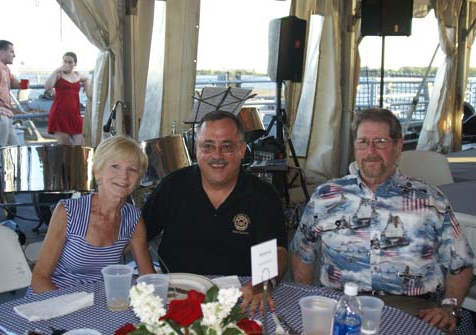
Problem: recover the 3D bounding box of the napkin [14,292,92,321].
[{"bbox_3d":[-0.520,0.384,1.669,0.205,0.025,0.115,-8,12,-40],"label":"napkin"}]

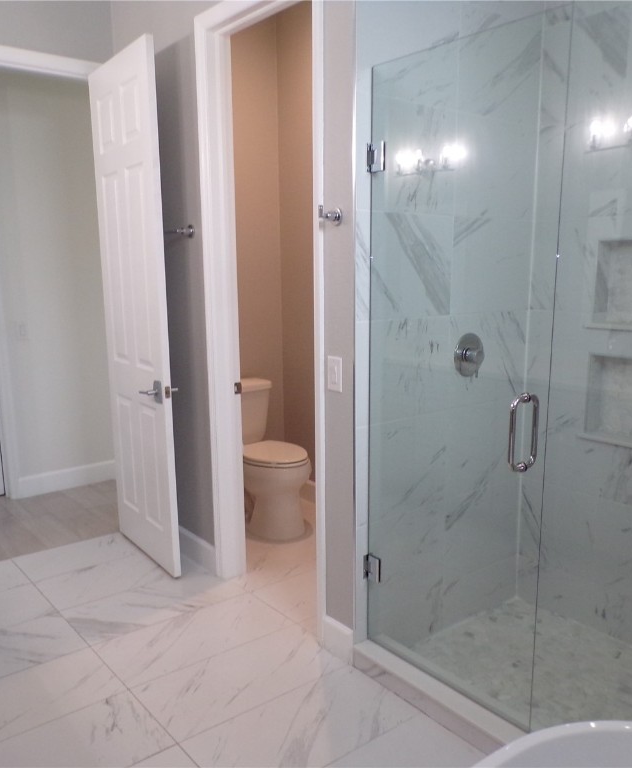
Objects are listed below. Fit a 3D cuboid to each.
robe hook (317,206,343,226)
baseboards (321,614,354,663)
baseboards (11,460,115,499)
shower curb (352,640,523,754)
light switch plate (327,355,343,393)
[{"bbox_3d":[0.048,-0.582,2.460,0.078,0.070,0.060,-9,13,-38],"label":"robe hook"},{"bbox_3d":[0.093,0.991,2.758,0.015,0.142,0.172,-9,13,-38],"label":"baseboards"},{"bbox_3d":[-1.645,0.633,4.840,0.780,0.132,0.015,-9,13,-38],"label":"baseboards"},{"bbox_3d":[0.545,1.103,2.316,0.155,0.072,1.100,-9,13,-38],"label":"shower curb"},{"bbox_3d":[0.067,-0.036,2.596,0.008,0.124,0.079,-9,13,-38],"label":"light switch plate"}]

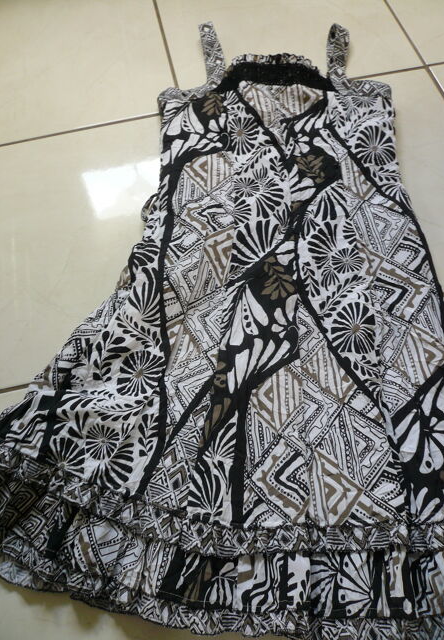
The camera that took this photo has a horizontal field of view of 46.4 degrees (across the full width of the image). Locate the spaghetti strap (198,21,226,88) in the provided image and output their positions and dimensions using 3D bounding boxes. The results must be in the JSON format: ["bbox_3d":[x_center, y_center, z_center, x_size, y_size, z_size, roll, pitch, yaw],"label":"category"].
[{"bbox_3d":[-0.019,-0.500,0.969,0.036,0.015,0.182,-8,63,-2],"label":"spaghetti strap"}]

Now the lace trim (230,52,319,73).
[{"bbox_3d":[0.096,-0.469,0.945,0.157,0.022,0.051,0,63,2],"label":"lace trim"}]

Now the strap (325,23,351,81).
[{"bbox_3d":[0.213,-0.497,0.955,0.038,0.024,0.156,5,64,4],"label":"strap"}]

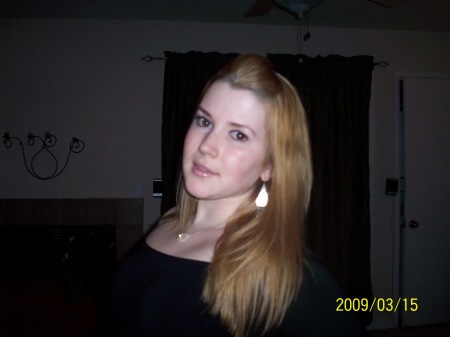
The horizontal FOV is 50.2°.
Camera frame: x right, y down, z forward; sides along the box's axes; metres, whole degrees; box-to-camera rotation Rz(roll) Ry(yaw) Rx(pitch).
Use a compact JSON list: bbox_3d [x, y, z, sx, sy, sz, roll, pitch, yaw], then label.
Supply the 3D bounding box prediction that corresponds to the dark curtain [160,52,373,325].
[{"bbox_3d":[0.340,0.180,3.700,1.660,2.130,0.130,0,1,-7],"label":"dark curtain"}]

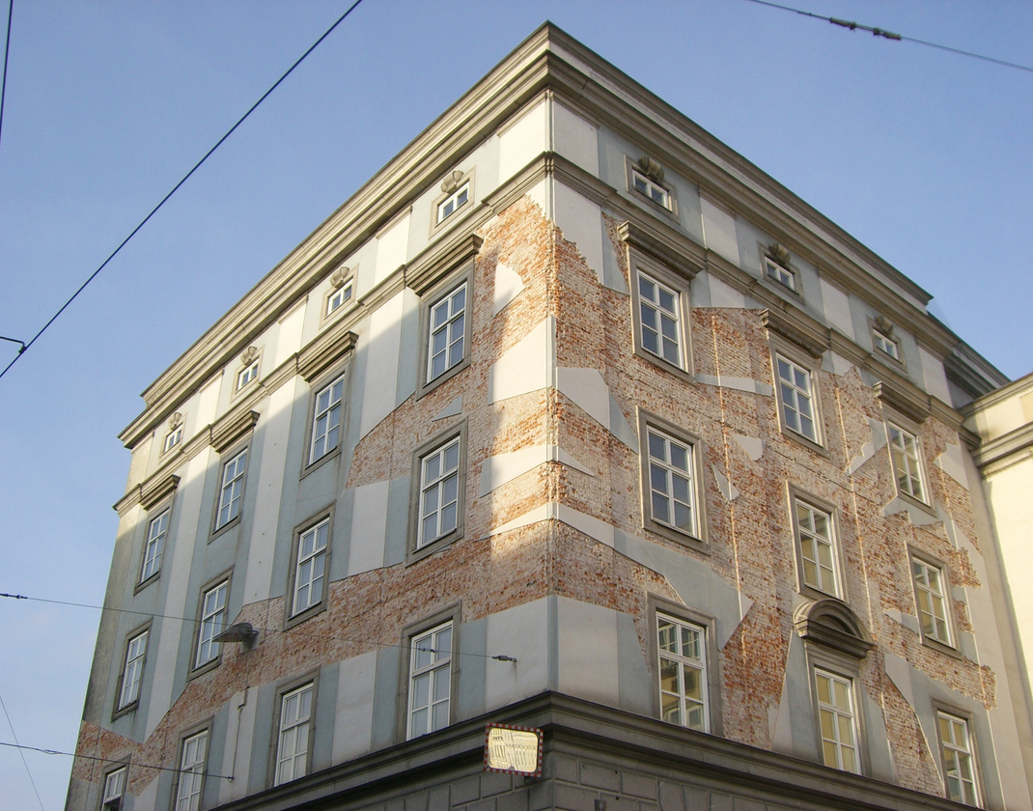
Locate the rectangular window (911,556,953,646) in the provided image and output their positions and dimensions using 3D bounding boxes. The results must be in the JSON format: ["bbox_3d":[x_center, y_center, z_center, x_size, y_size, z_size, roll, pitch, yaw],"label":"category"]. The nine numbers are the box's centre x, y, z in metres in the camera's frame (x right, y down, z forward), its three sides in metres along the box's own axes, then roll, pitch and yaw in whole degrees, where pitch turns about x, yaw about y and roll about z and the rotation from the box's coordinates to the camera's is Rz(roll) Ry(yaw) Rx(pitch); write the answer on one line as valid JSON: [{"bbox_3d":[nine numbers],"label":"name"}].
[{"bbox_3d":[9.725,4.582,27.779,1.228,2.037,0.137,25,-39,-34],"label":"rectangular window"}]

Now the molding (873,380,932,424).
[{"bbox_3d":[10.145,0.016,31.086,2.420,0.360,0.310,25,-38,-36],"label":"molding"}]

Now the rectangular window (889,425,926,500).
[{"bbox_3d":[10.039,1.498,30.538,1.290,1.980,0.160,25,-38,-36],"label":"rectangular window"}]

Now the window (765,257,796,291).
[{"bbox_3d":[6.511,-3.229,29.438,1.170,0.550,0.150,25,-38,-36],"label":"window"}]

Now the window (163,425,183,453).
[{"bbox_3d":[-10.241,0.996,35.536,0.150,0.600,1.060,25,-40,-33],"label":"window"}]

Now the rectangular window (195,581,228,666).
[{"bbox_3d":[-7.533,5.407,29.330,0.137,2.037,1.228,24,-38,-33],"label":"rectangular window"}]

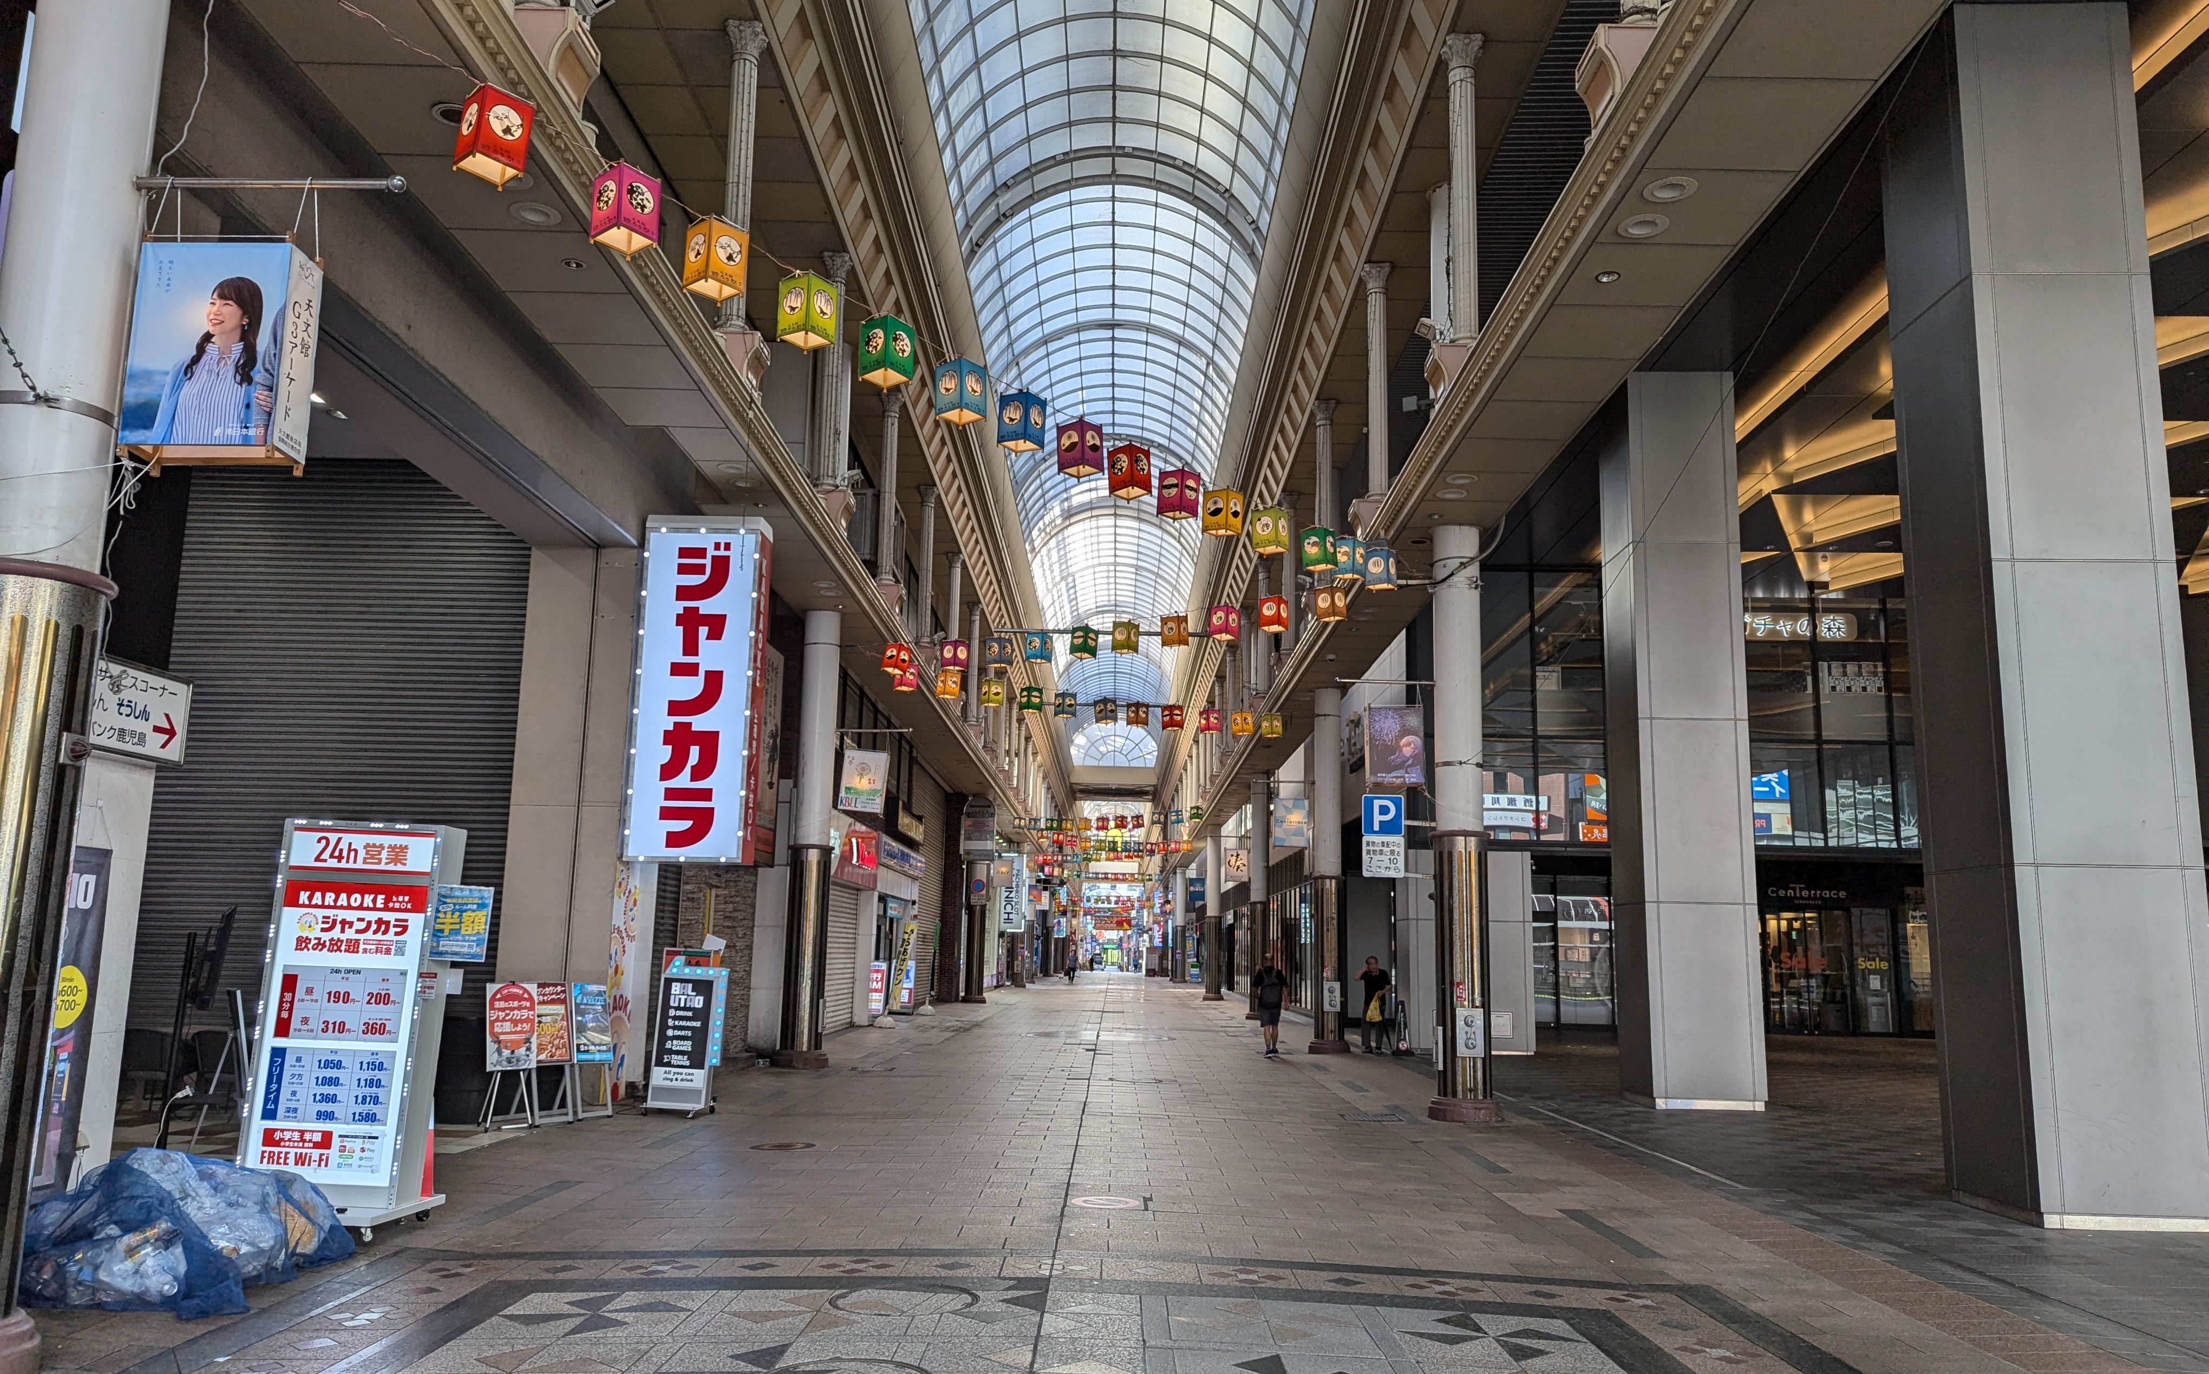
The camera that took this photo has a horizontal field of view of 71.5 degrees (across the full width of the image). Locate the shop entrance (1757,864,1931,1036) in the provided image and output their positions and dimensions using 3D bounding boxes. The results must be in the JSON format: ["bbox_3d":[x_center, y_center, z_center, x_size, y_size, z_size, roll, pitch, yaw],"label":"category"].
[{"bbox_3d":[18.443,6.568,38.205,4.400,4.200,0.500,1,-10,1],"label":"shop entrance"}]

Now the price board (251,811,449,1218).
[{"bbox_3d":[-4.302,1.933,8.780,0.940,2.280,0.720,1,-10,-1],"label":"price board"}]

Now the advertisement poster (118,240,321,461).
[{"bbox_3d":[-3.625,-1.369,6.330,0.620,0.880,0.250,1,-10,-1],"label":"advertisement poster"}]

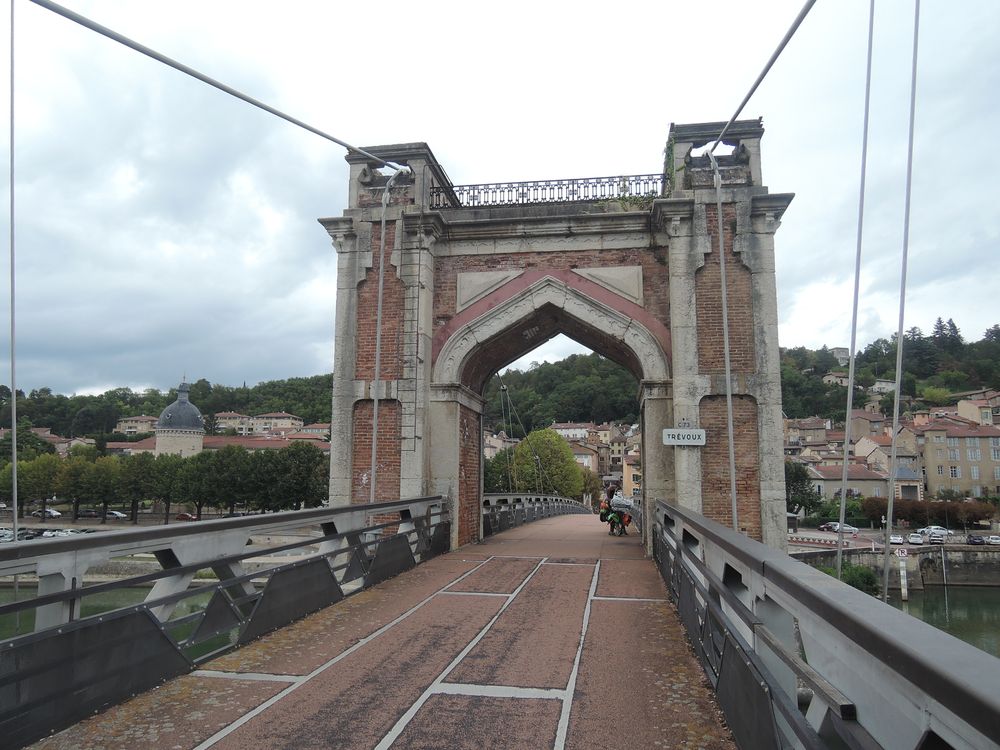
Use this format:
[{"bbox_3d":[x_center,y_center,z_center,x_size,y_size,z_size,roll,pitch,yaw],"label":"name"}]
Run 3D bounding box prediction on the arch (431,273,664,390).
[{"bbox_3d":[1.208,-0.811,15.868,5.022,2.511,2.562,-1,-7,9],"label":"arch"}]

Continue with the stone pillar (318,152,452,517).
[{"bbox_3d":[-2.293,-0.404,16.400,2.726,8.733,3.997,-1,-7,9],"label":"stone pillar"}]

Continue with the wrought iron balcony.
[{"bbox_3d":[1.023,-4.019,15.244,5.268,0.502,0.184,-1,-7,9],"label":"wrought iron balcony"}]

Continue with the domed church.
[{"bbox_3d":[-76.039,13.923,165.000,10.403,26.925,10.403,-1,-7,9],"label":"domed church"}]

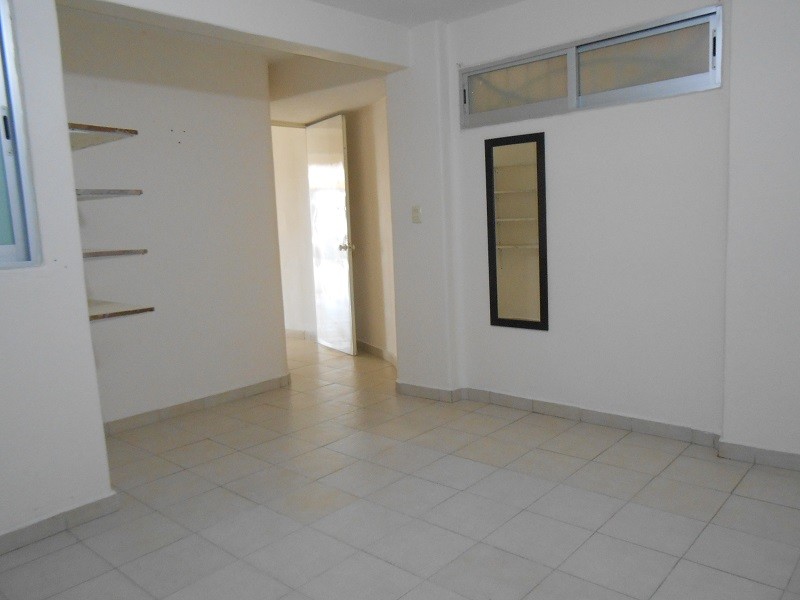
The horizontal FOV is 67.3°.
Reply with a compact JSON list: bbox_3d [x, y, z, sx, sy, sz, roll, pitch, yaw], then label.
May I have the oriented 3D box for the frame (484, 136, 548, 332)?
[{"bbox_3d":[0.716,-0.401,3.661,0.406,1.156,0.025,3,9,42],"label":"frame"}]

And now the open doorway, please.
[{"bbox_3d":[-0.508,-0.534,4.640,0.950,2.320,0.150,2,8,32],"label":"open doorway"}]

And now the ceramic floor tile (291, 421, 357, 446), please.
[{"bbox_3d":[-0.428,0.767,3.435,0.304,0.009,0.304,3,9,42],"label":"ceramic floor tile"}]

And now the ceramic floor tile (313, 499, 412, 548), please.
[{"bbox_3d":[-0.149,0.902,2.434,0.313,0.010,0.313,3,9,42],"label":"ceramic floor tile"}]

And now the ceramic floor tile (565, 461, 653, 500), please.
[{"bbox_3d":[0.946,0.821,2.712,0.313,0.010,0.313,3,9,42],"label":"ceramic floor tile"}]

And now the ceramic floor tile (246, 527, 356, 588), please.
[{"bbox_3d":[-0.355,0.912,2.147,0.304,0.009,0.304,3,9,42],"label":"ceramic floor tile"}]

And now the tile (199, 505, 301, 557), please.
[{"bbox_3d":[-0.579,0.904,2.350,0.302,0.010,0.302,4,9,41],"label":"tile"}]

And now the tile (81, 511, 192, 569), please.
[{"bbox_3d":[-1.030,0.938,2.364,0.306,0.010,0.306,4,9,41],"label":"tile"}]

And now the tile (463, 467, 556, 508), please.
[{"bbox_3d":[0.483,0.818,2.620,0.304,0.009,0.304,3,9,42],"label":"tile"}]

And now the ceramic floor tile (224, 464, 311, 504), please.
[{"bbox_3d":[-0.617,0.864,2.826,0.306,0.010,0.306,4,9,41],"label":"ceramic floor tile"}]

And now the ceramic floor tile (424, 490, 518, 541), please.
[{"bbox_3d":[0.285,0.860,2.402,0.302,0.010,0.302,4,9,41],"label":"ceramic floor tile"}]

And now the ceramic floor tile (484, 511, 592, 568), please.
[{"bbox_3d":[0.508,0.866,2.190,0.304,0.009,0.304,3,9,42],"label":"ceramic floor tile"}]

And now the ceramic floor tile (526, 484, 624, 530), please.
[{"bbox_3d":[0.718,0.838,2.433,0.302,0.010,0.302,4,9,41],"label":"ceramic floor tile"}]

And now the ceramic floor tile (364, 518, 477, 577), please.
[{"bbox_3d":[0.076,0.889,2.169,0.304,0.009,0.304,3,9,42],"label":"ceramic floor tile"}]

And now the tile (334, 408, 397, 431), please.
[{"bbox_3d":[-0.230,0.739,3.723,0.306,0.010,0.306,4,9,41],"label":"tile"}]

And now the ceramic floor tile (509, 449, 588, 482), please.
[{"bbox_3d":[0.698,0.797,2.902,0.306,0.010,0.306,4,9,41],"label":"ceramic floor tile"}]

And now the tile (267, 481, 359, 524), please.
[{"bbox_3d":[-0.385,0.879,2.620,0.306,0.010,0.306,4,9,41],"label":"tile"}]

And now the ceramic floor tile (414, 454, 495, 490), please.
[{"bbox_3d":[0.264,0.809,2.825,0.302,0.010,0.302,4,9,41],"label":"ceramic floor tile"}]

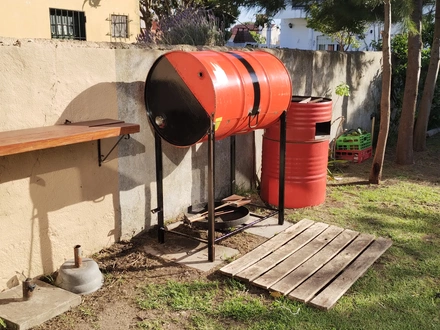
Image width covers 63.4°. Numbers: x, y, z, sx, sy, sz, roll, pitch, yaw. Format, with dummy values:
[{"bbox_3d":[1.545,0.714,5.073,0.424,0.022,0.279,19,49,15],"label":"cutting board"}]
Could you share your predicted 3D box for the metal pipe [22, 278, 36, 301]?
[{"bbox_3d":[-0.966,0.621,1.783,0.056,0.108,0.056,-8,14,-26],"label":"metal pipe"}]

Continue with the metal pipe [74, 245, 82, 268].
[{"bbox_3d":[-0.795,0.508,1.978,0.042,0.135,0.042,-1,13,0],"label":"metal pipe"}]

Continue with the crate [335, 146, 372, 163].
[{"bbox_3d":[1.868,-0.170,4.922,0.330,0.175,0.450,10,17,39],"label":"crate"}]

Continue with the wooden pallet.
[{"bbox_3d":[0.584,0.577,2.216,0.619,0.055,0.983,10,17,39],"label":"wooden pallet"}]

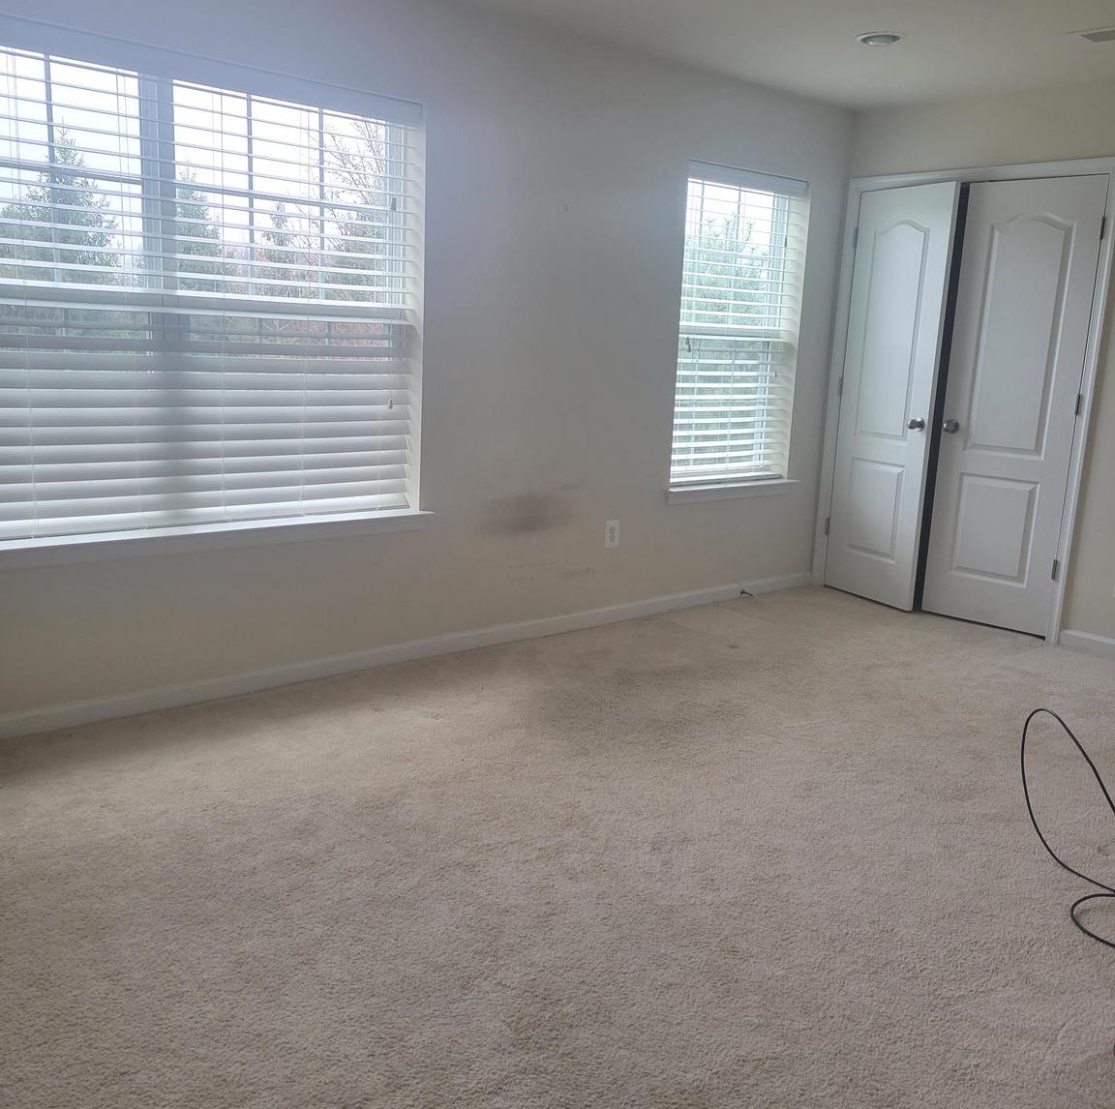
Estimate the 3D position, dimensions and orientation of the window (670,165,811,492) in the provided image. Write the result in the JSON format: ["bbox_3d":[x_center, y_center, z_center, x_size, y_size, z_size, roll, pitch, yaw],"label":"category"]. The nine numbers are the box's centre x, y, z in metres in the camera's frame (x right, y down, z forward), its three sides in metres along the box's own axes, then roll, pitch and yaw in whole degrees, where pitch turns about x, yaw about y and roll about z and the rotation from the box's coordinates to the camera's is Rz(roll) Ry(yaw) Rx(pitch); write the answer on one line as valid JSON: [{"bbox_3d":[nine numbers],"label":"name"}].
[{"bbox_3d":[0.850,-1.060,5.337,0.865,1.464,0.120,-7,15,-40],"label":"window"}]

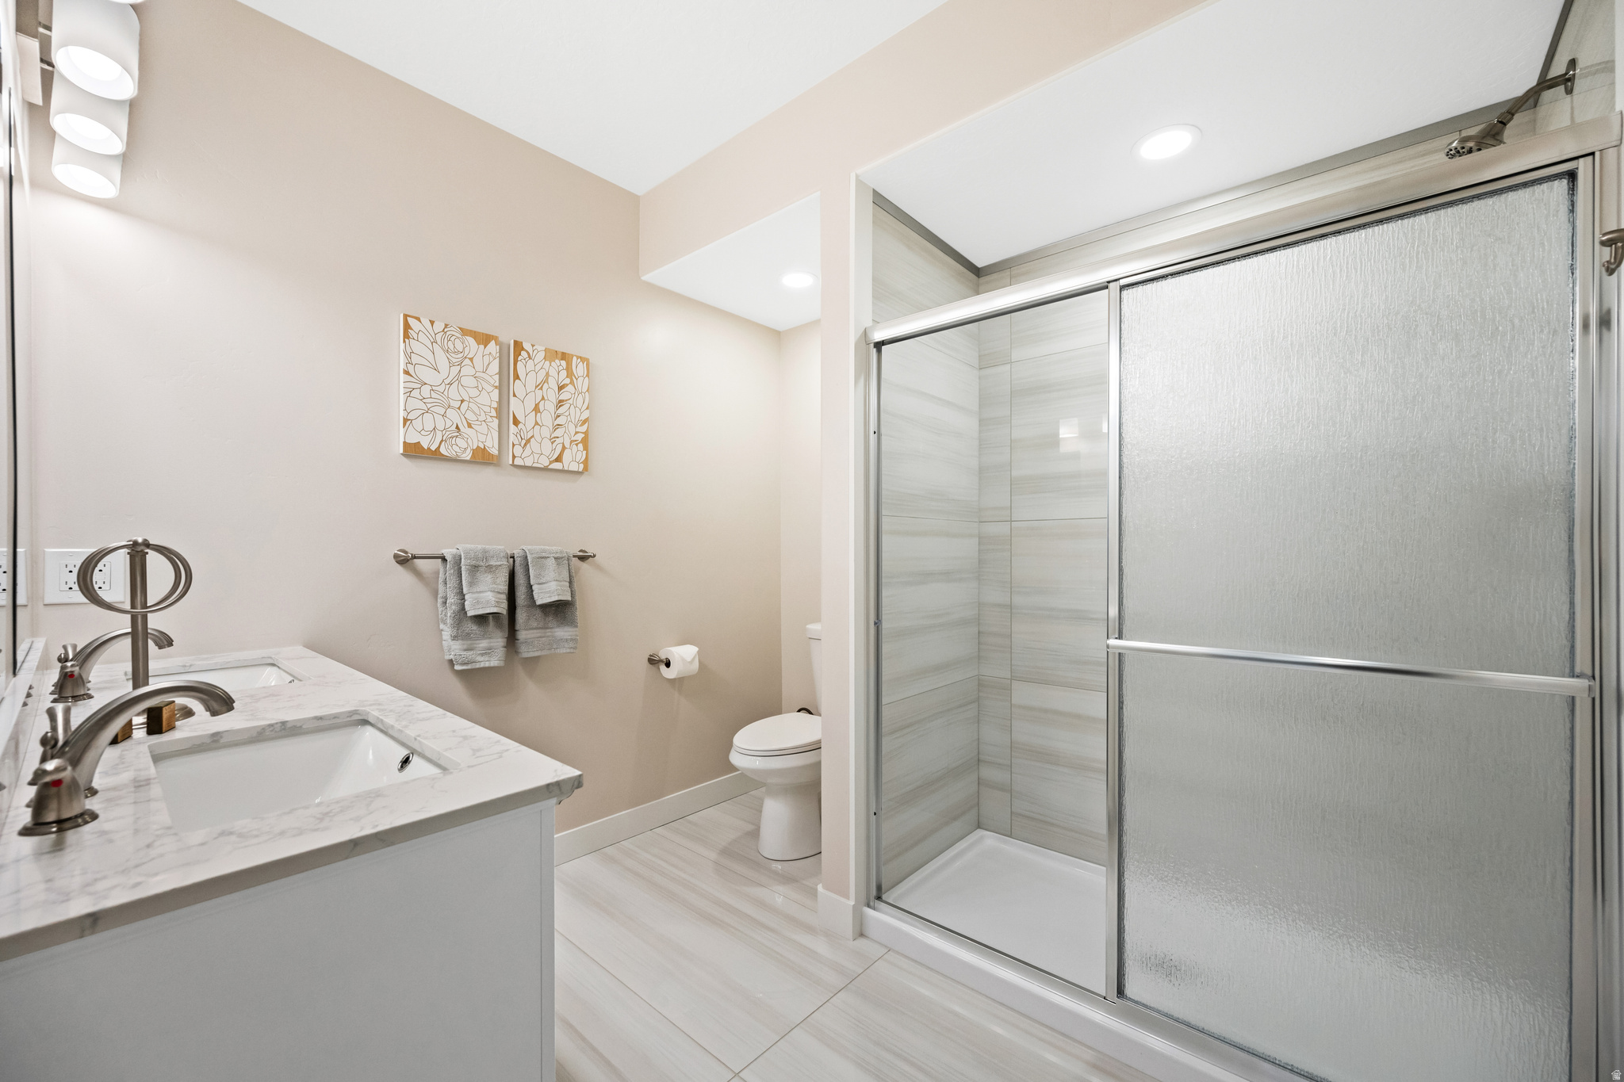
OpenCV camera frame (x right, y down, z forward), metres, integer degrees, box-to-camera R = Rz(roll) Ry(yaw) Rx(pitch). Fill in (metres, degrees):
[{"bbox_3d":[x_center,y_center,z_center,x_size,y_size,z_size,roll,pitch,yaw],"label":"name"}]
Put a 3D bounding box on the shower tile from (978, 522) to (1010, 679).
[{"bbox_3d":[0.707,0.228,2.442,0.132,0.602,0.012,-1,-1,41],"label":"shower tile"}]

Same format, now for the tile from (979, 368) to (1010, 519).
[{"bbox_3d":[0.708,-0.376,2.452,0.132,0.602,0.012,-1,-1,41],"label":"tile"}]

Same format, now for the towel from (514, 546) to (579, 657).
[{"bbox_3d":[-0.959,0.215,2.296,0.079,0.392,0.236,-1,-1,41],"label":"towel"}]

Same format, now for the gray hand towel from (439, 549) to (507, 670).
[{"bbox_3d":[-1.123,0.224,2.102,0.075,0.400,0.200,-1,-1,41],"label":"gray hand towel"}]

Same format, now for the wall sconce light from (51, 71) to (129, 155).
[{"bbox_3d":[-1.433,-0.858,1.254,0.098,0.127,0.098,-1,-1,41],"label":"wall sconce light"}]

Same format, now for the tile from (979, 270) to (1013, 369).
[{"bbox_3d":[0.729,-0.881,2.514,0.135,0.370,0.011,-1,-1,41],"label":"tile"}]

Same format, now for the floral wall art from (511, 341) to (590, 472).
[{"bbox_3d":[-0.975,-0.488,2.365,0.028,0.445,0.295,-1,-1,41],"label":"floral wall art"}]

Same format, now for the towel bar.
[{"bbox_3d":[-1.072,0.054,2.215,0.084,0.051,0.665,-1,-1,41],"label":"towel bar"}]

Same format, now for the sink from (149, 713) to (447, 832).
[{"bbox_3d":[-0.706,0.381,0.853,0.440,0.160,0.270,-1,-1,41],"label":"sink"}]

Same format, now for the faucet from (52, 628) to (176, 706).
[{"bbox_3d":[-1.396,0.236,1.267,0.270,0.120,0.165,-1,-1,41],"label":"faucet"}]

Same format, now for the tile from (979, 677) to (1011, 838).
[{"bbox_3d":[0.725,0.845,2.493,0.135,0.610,0.011,-1,-1,41],"label":"tile"}]

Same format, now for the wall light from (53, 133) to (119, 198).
[{"bbox_3d":[-1.641,-0.861,1.430,0.101,0.116,0.101,-1,-1,41],"label":"wall light"}]

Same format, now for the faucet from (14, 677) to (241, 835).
[{"bbox_3d":[-0.801,0.231,0.750,0.305,0.118,0.173,-1,-1,41],"label":"faucet"}]

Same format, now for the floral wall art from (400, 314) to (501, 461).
[{"bbox_3d":[-1.201,-0.490,2.104,0.028,0.445,0.295,-1,-1,41],"label":"floral wall art"}]

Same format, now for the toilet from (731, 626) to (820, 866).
[{"bbox_3d":[-0.020,0.827,2.649,0.433,0.818,0.763,-1,-1,41],"label":"toilet"}]

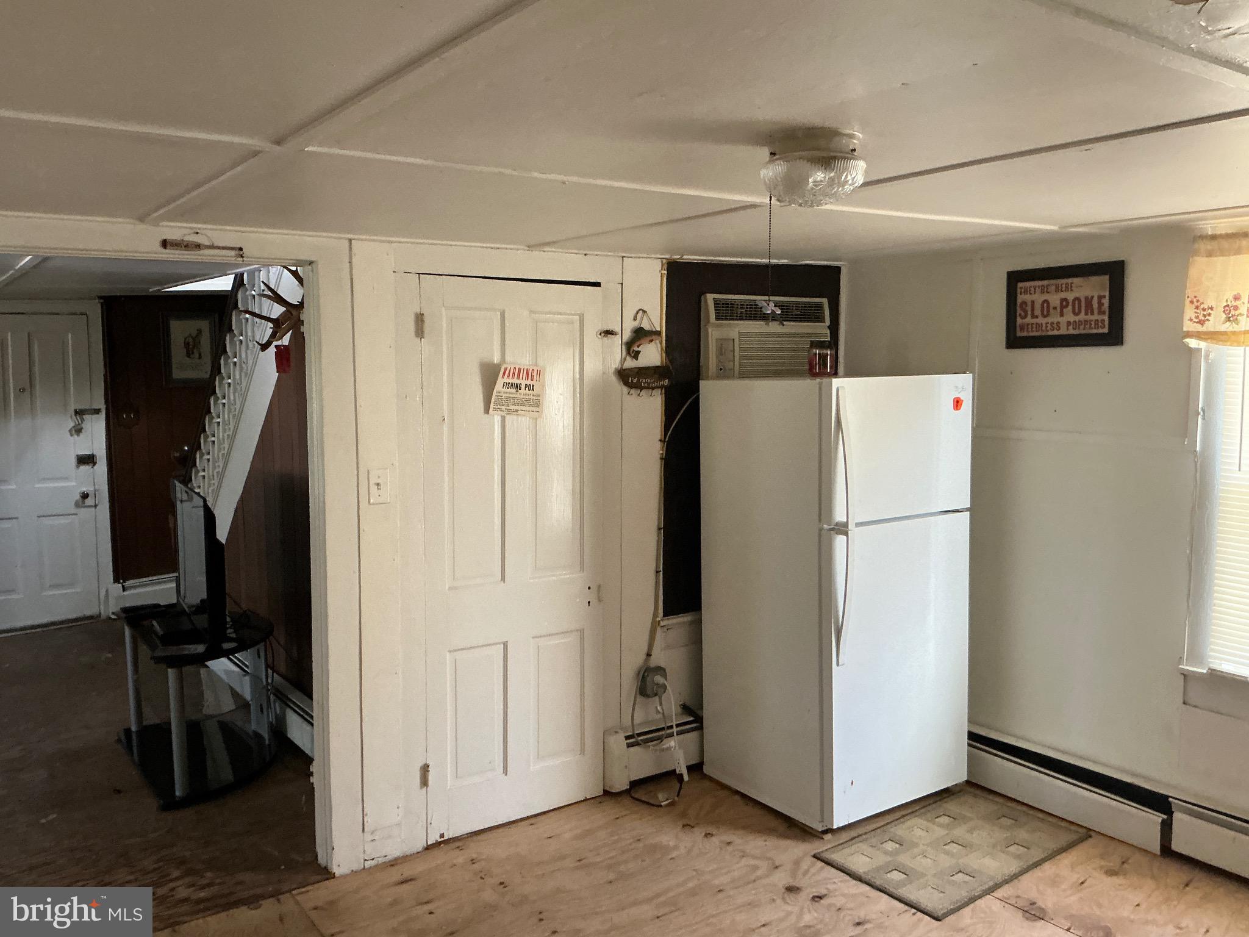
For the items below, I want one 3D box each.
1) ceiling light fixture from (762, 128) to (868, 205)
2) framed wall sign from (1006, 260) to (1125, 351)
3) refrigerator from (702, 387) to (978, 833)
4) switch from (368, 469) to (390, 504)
[{"bbox_3d":[0.356,-0.553,1.895,0.196,0.122,0.196,0,5,0],"label":"ceiling light fixture"},{"bbox_3d":[1.580,-0.585,3.658,0.022,0.291,0.457,-4,6,-35],"label":"framed wall sign"},{"bbox_3d":[0.821,0.449,3.895,0.728,1.610,0.754,-5,6,-34],"label":"refrigerator"},{"bbox_3d":[-0.790,0.059,3.267,0.070,0.115,0.018,-4,6,-35],"label":"switch"}]

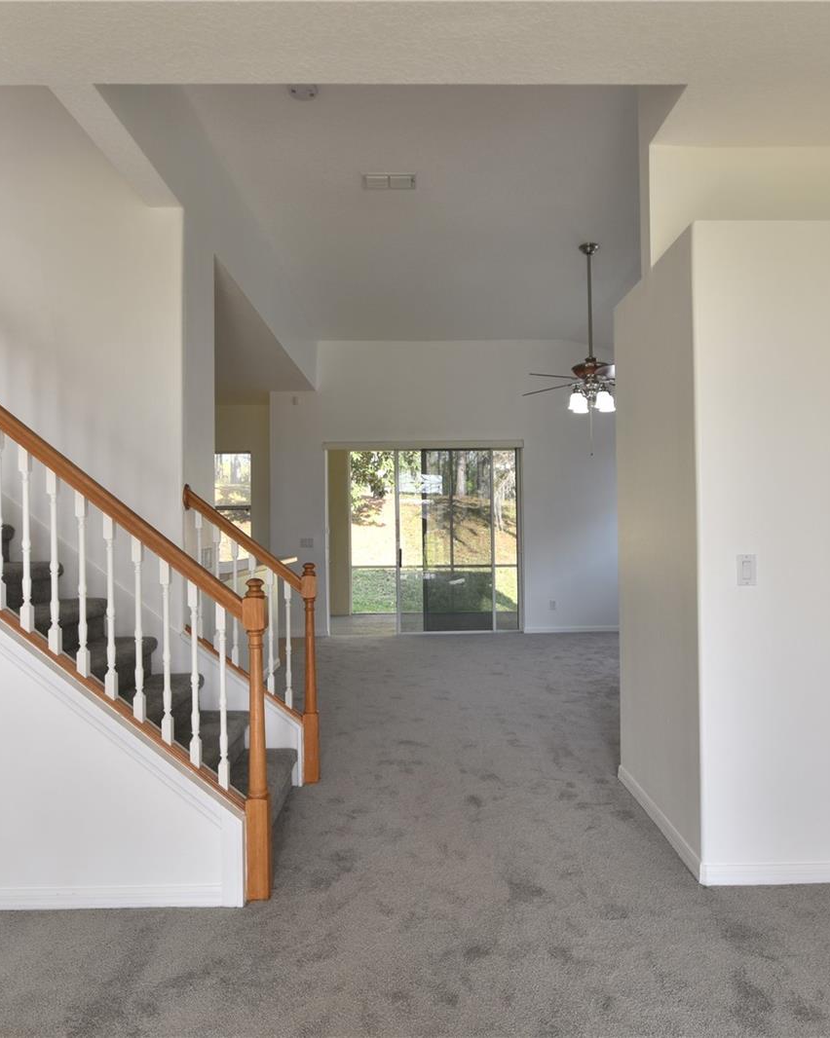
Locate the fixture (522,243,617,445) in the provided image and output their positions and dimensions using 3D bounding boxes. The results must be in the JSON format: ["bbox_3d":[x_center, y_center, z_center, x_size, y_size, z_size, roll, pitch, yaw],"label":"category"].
[{"bbox_3d":[1.510,-1.500,5.560,1.340,1.630,1.340,-1,-1,0],"label":"fixture"}]

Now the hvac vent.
[{"bbox_3d":[-0.178,-2.350,4.530,0.380,0.035,0.205,-1,-1,0],"label":"hvac vent"}]

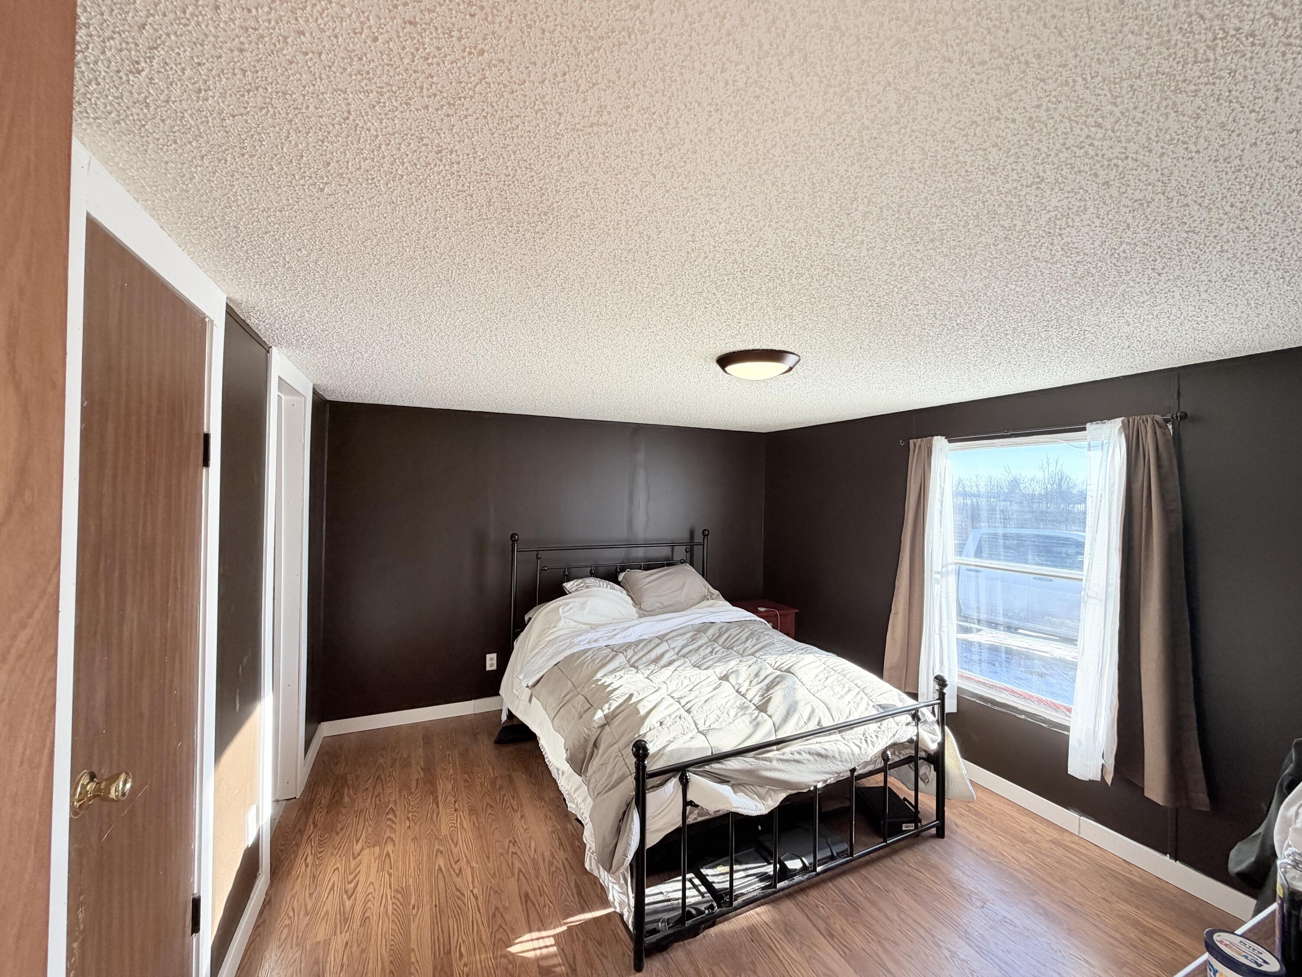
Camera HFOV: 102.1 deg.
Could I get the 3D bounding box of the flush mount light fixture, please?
[{"bbox_3d":[0.447,-0.489,2.181,0.335,0.085,0.335,1,-1,0],"label":"flush mount light fixture"}]

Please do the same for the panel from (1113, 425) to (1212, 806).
[{"bbox_3d":[2.076,0.474,2.159,0.110,1.570,0.300,1,-1,-24],"label":"panel"}]

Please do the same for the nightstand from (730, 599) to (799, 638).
[{"bbox_3d":[0.873,1.309,4.352,0.520,0.638,0.430,1,-1,-24],"label":"nightstand"}]

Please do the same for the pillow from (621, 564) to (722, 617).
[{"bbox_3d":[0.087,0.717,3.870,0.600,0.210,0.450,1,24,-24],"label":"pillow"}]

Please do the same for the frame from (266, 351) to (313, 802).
[{"bbox_3d":[-1.672,0.513,2.369,0.120,2.120,0.920,1,-1,-24],"label":"frame"}]

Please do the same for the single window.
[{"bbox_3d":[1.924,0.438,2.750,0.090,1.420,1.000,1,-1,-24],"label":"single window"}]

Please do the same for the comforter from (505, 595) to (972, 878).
[{"bbox_3d":[0.293,1.061,2.942,1.850,0.700,1.850,1,-1,-26],"label":"comforter"}]

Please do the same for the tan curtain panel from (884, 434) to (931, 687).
[{"bbox_3d":[1.587,0.473,3.261,0.110,1.560,0.340,1,-1,-24],"label":"tan curtain panel"}]

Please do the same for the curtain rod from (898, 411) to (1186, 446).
[{"bbox_3d":[1.870,-0.293,2.716,0.090,0.045,1.370,1,-1,-24],"label":"curtain rod"}]

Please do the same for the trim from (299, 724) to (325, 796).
[{"bbox_3d":[-1.940,1.530,3.014,0.020,0.090,0.700,1,-1,-24],"label":"trim"}]

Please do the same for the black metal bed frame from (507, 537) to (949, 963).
[{"bbox_3d":[0.192,0.961,3.077,1.610,1.290,2.190,1,-1,-26],"label":"black metal bed frame"}]

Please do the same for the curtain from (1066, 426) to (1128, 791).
[{"bbox_3d":[1.986,0.500,2.355,0.090,1.600,0.210,1,-1,-24],"label":"curtain"}]

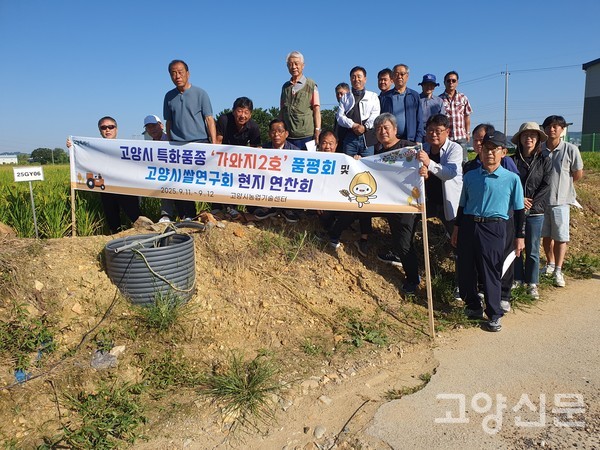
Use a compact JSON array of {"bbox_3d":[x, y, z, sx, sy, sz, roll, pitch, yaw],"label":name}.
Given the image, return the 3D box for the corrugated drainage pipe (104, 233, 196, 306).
[{"bbox_3d":[-1.332,0.377,4.019,0.760,0.450,0.760,-2,9,0],"label":"corrugated drainage pipe"}]

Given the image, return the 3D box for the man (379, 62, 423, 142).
[{"bbox_3d":[1.146,-0.944,5.140,0.520,1.700,0.320,1,9,16],"label":"man"}]

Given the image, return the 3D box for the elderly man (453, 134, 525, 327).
[{"bbox_3d":[1.605,0.055,3.840,0.600,1.681,0.420,3,10,30],"label":"elderly man"}]

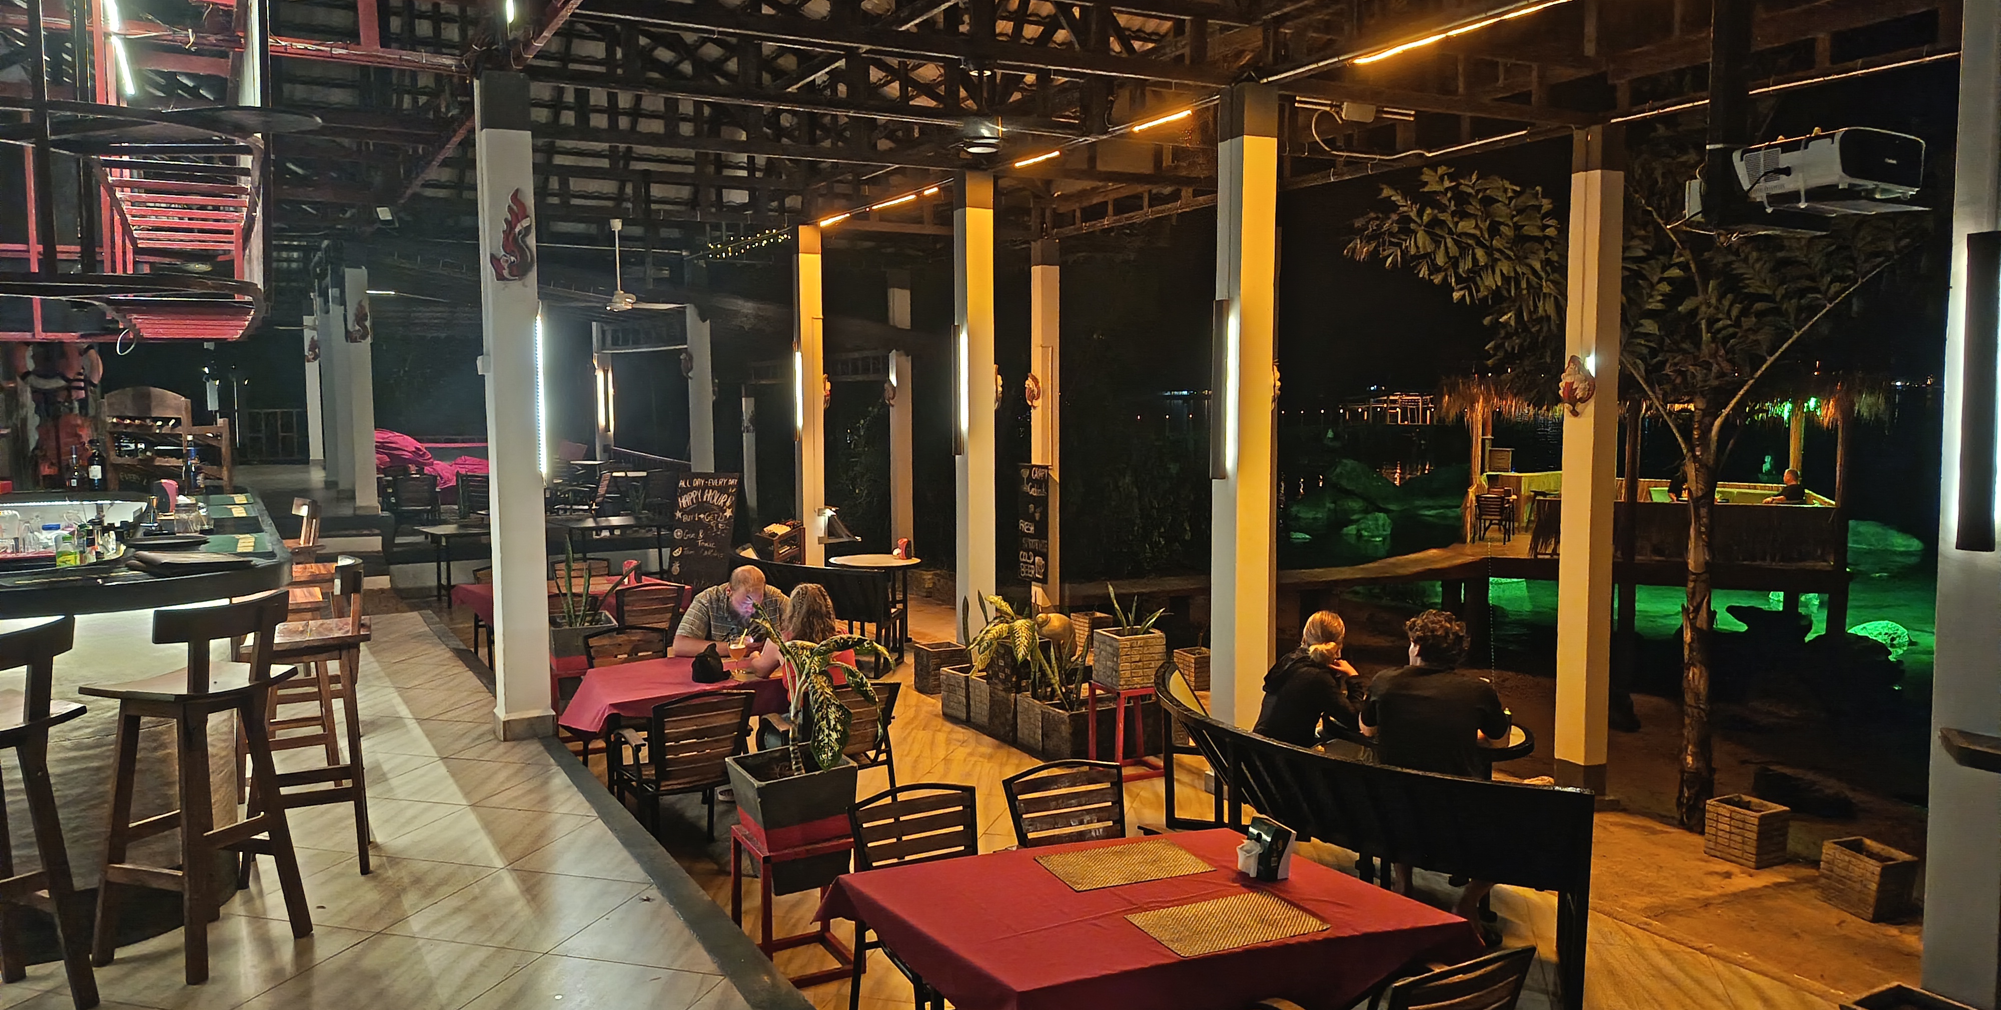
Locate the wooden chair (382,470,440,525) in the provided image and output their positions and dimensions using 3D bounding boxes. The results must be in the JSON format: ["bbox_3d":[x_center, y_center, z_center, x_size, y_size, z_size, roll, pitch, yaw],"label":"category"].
[{"bbox_3d":[-6.554,0.039,15.449,0.540,0.850,0.560,-3,5,-25],"label":"wooden chair"}]

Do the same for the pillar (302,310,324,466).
[{"bbox_3d":[-11.784,-1.921,23.813,0.240,2.640,0.240,-3,5,-27],"label":"pillar"}]

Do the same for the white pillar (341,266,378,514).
[{"bbox_3d":[-6.525,-1.149,14.201,0.200,2.490,0.200,-3,5,-29],"label":"white pillar"}]

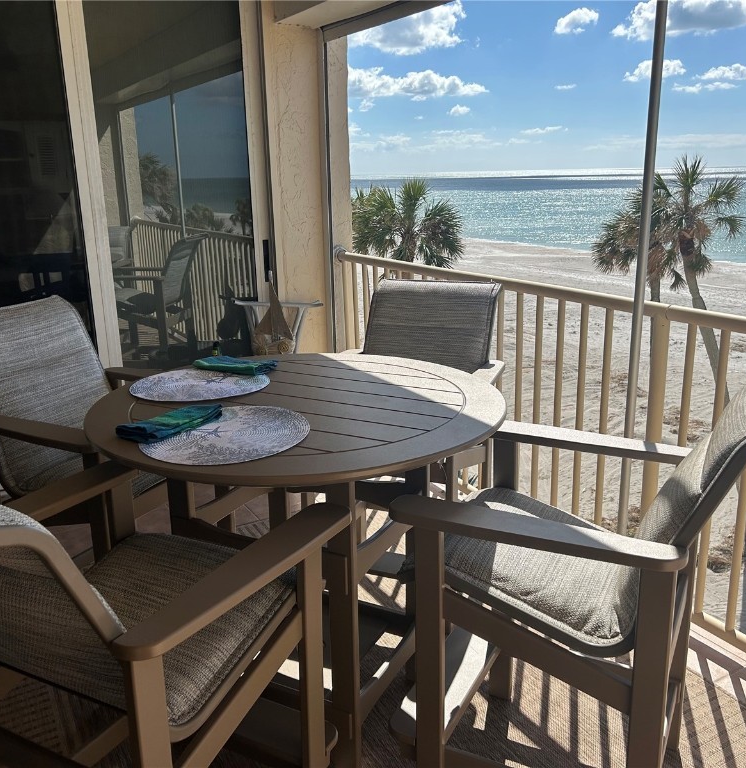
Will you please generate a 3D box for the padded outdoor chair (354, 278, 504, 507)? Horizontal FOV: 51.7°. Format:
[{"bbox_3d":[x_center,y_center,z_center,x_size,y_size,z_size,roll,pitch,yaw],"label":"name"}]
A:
[{"bbox_3d":[0.130,0.214,2.823,0.662,1.095,0.768,5,16,21],"label":"padded outdoor chair"}]

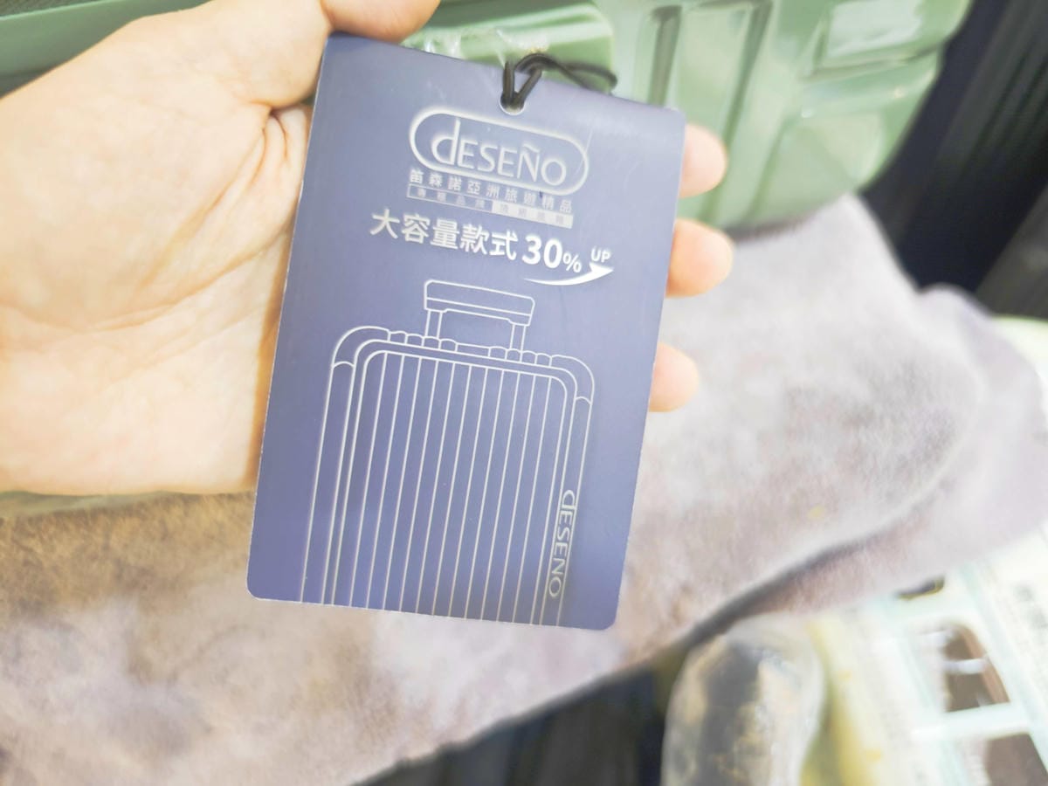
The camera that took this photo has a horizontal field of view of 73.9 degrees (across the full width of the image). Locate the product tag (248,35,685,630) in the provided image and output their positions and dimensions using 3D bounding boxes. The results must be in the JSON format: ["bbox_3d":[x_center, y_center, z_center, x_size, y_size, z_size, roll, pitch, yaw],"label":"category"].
[{"bbox_3d":[-0.009,-0.009,0.133,0.070,0.104,0.003,8,-1,-9],"label":"product tag"}]

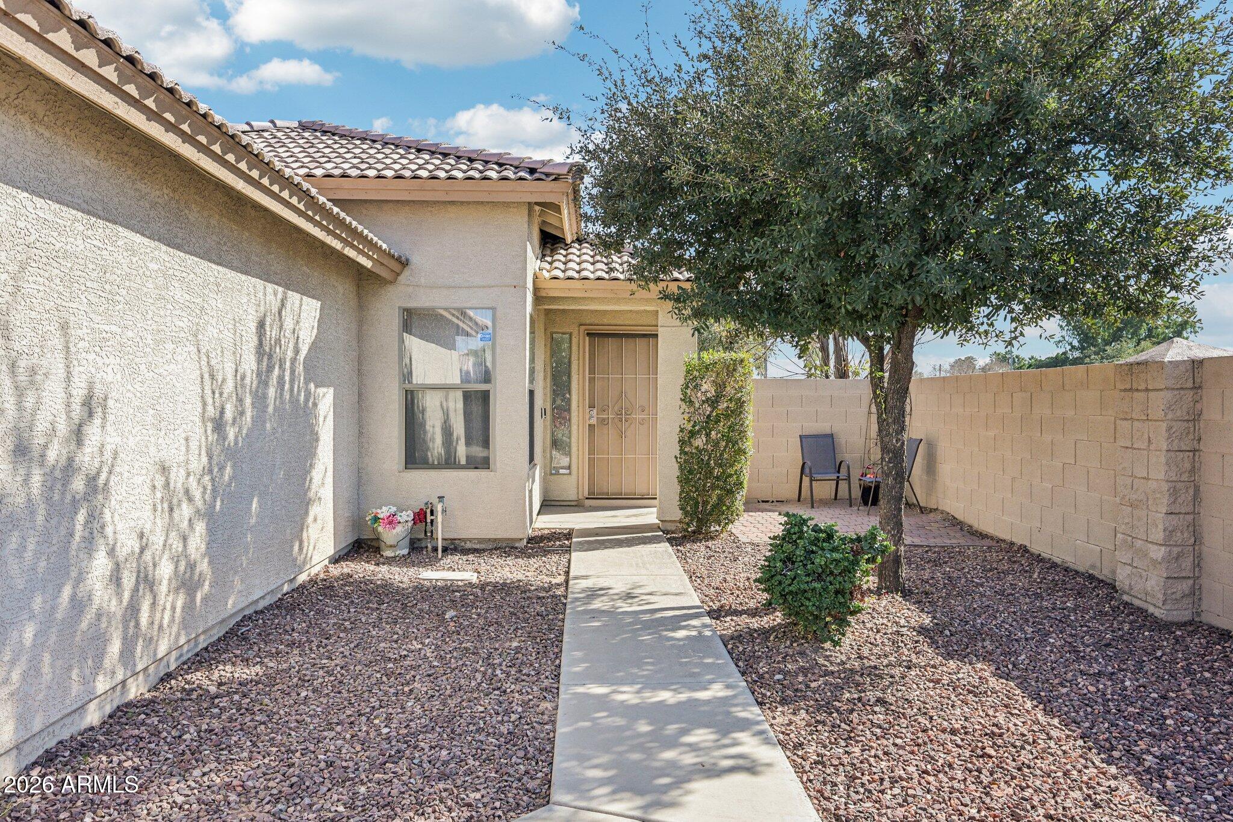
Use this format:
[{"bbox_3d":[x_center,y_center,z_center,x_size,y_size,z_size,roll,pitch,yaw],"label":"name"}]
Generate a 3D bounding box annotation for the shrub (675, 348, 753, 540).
[{"bbox_3d":[1.040,0.325,8.630,0.790,1.890,0.740,0,1,0],"label":"shrub"}]

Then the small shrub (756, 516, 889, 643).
[{"bbox_3d":[1.285,1.000,5.100,0.840,0.750,0.750,0,1,0],"label":"small shrub"}]

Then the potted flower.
[{"bbox_3d":[-2.040,1.080,7.460,0.460,0.450,0.410,0,1,0],"label":"potted flower"}]

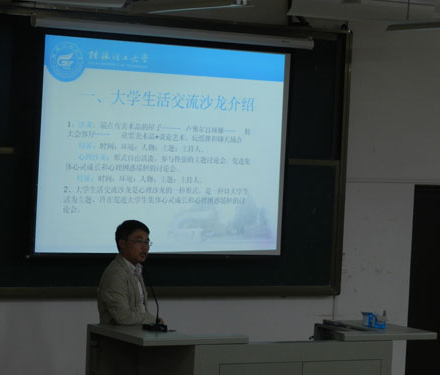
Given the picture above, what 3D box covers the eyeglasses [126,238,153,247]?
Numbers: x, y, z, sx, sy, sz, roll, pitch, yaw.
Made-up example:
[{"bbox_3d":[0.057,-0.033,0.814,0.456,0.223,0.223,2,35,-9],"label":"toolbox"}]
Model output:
[{"bbox_3d":[-0.483,0.320,9.700,0.138,0.042,0.140,6,-1,43],"label":"eyeglasses"}]

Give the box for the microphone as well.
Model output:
[{"bbox_3d":[-0.364,0.648,9.500,0.140,0.345,0.090,5,5,37],"label":"microphone"}]

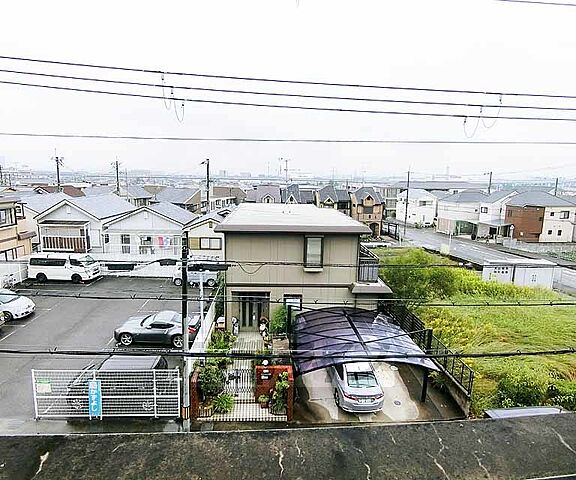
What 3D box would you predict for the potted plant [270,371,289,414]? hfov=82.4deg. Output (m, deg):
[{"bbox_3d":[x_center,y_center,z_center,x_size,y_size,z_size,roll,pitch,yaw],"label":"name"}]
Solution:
[{"bbox_3d":[-0.319,5.626,12.110,0.620,1.350,0.620,1,10,-4],"label":"potted plant"}]

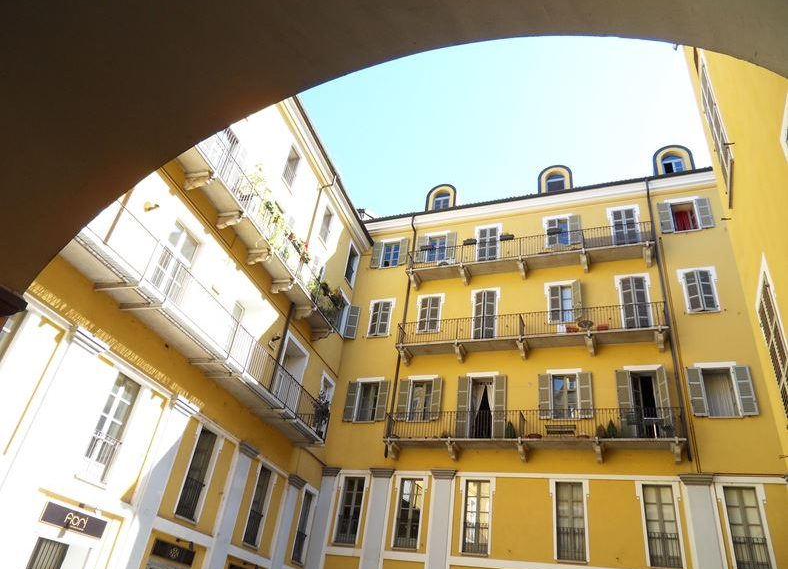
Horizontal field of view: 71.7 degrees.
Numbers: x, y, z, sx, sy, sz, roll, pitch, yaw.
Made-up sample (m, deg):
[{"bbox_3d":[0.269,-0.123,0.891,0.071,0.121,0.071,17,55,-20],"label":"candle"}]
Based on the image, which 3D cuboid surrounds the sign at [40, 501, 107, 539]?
[{"bbox_3d":[-6.191,4.662,10.712,0.080,0.355,1.570,-4,-35,18],"label":"sign"}]

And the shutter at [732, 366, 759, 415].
[{"bbox_3d":[11.207,3.358,17.351,0.470,1.680,0.050,-8,-36,24],"label":"shutter"}]

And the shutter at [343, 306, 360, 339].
[{"bbox_3d":[-1.885,1.653,24.678,0.466,1.681,0.060,9,-35,0],"label":"shutter"}]

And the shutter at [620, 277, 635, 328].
[{"bbox_3d":[9.422,0.862,21.854,0.480,2.614,0.050,-12,-38,28],"label":"shutter"}]

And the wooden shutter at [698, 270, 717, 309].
[{"bbox_3d":[12.115,0.213,21.086,0.480,1.789,0.050,-2,-34,15],"label":"wooden shutter"}]

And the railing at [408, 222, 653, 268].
[{"bbox_3d":[5.541,-1.308,22.867,9.891,1.046,0.780,-6,-36,21],"label":"railing"}]

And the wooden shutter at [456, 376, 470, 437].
[{"bbox_3d":[2.705,4.845,21.507,0.453,2.565,0.050,-4,-34,19],"label":"wooden shutter"}]

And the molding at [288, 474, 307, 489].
[{"bbox_3d":[-3.705,7.596,20.960,0.210,0.324,1.045,-3,-34,17],"label":"molding"}]

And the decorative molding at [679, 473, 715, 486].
[{"bbox_3d":[9.809,6.347,17.672,1.025,0.318,0.200,-6,-35,22],"label":"decorative molding"}]

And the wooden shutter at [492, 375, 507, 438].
[{"bbox_3d":[4.056,4.711,20.962,0.453,2.545,0.050,-8,-36,24],"label":"wooden shutter"}]

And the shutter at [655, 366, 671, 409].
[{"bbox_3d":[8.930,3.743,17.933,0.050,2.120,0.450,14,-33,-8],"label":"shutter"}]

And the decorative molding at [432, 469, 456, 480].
[{"bbox_3d":[1.933,7.258,20.788,1.025,0.318,0.200,-6,-35,22],"label":"decorative molding"}]

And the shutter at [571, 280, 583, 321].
[{"bbox_3d":[7.084,0.603,21.115,0.050,1.660,0.450,21,-35,-19],"label":"shutter"}]

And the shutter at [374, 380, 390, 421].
[{"bbox_3d":[-0.475,4.640,21.968,0.422,1.664,0.060,-11,-39,27],"label":"shutter"}]

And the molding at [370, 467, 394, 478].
[{"bbox_3d":[-0.393,6.968,20.094,0.994,0.293,0.250,-6,-37,20],"label":"molding"}]

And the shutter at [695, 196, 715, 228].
[{"bbox_3d":[13.040,-2.991,22.861,0.471,1.548,0.050,-6,-35,22],"label":"shutter"}]

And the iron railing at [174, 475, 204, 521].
[{"bbox_3d":[-5.168,5.479,13.915,0.060,0.940,0.840,-4,-35,18],"label":"iron railing"}]

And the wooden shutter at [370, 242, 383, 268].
[{"bbox_3d":[-0.879,-1.517,28.248,0.470,1.597,0.050,-6,-35,21],"label":"wooden shutter"}]

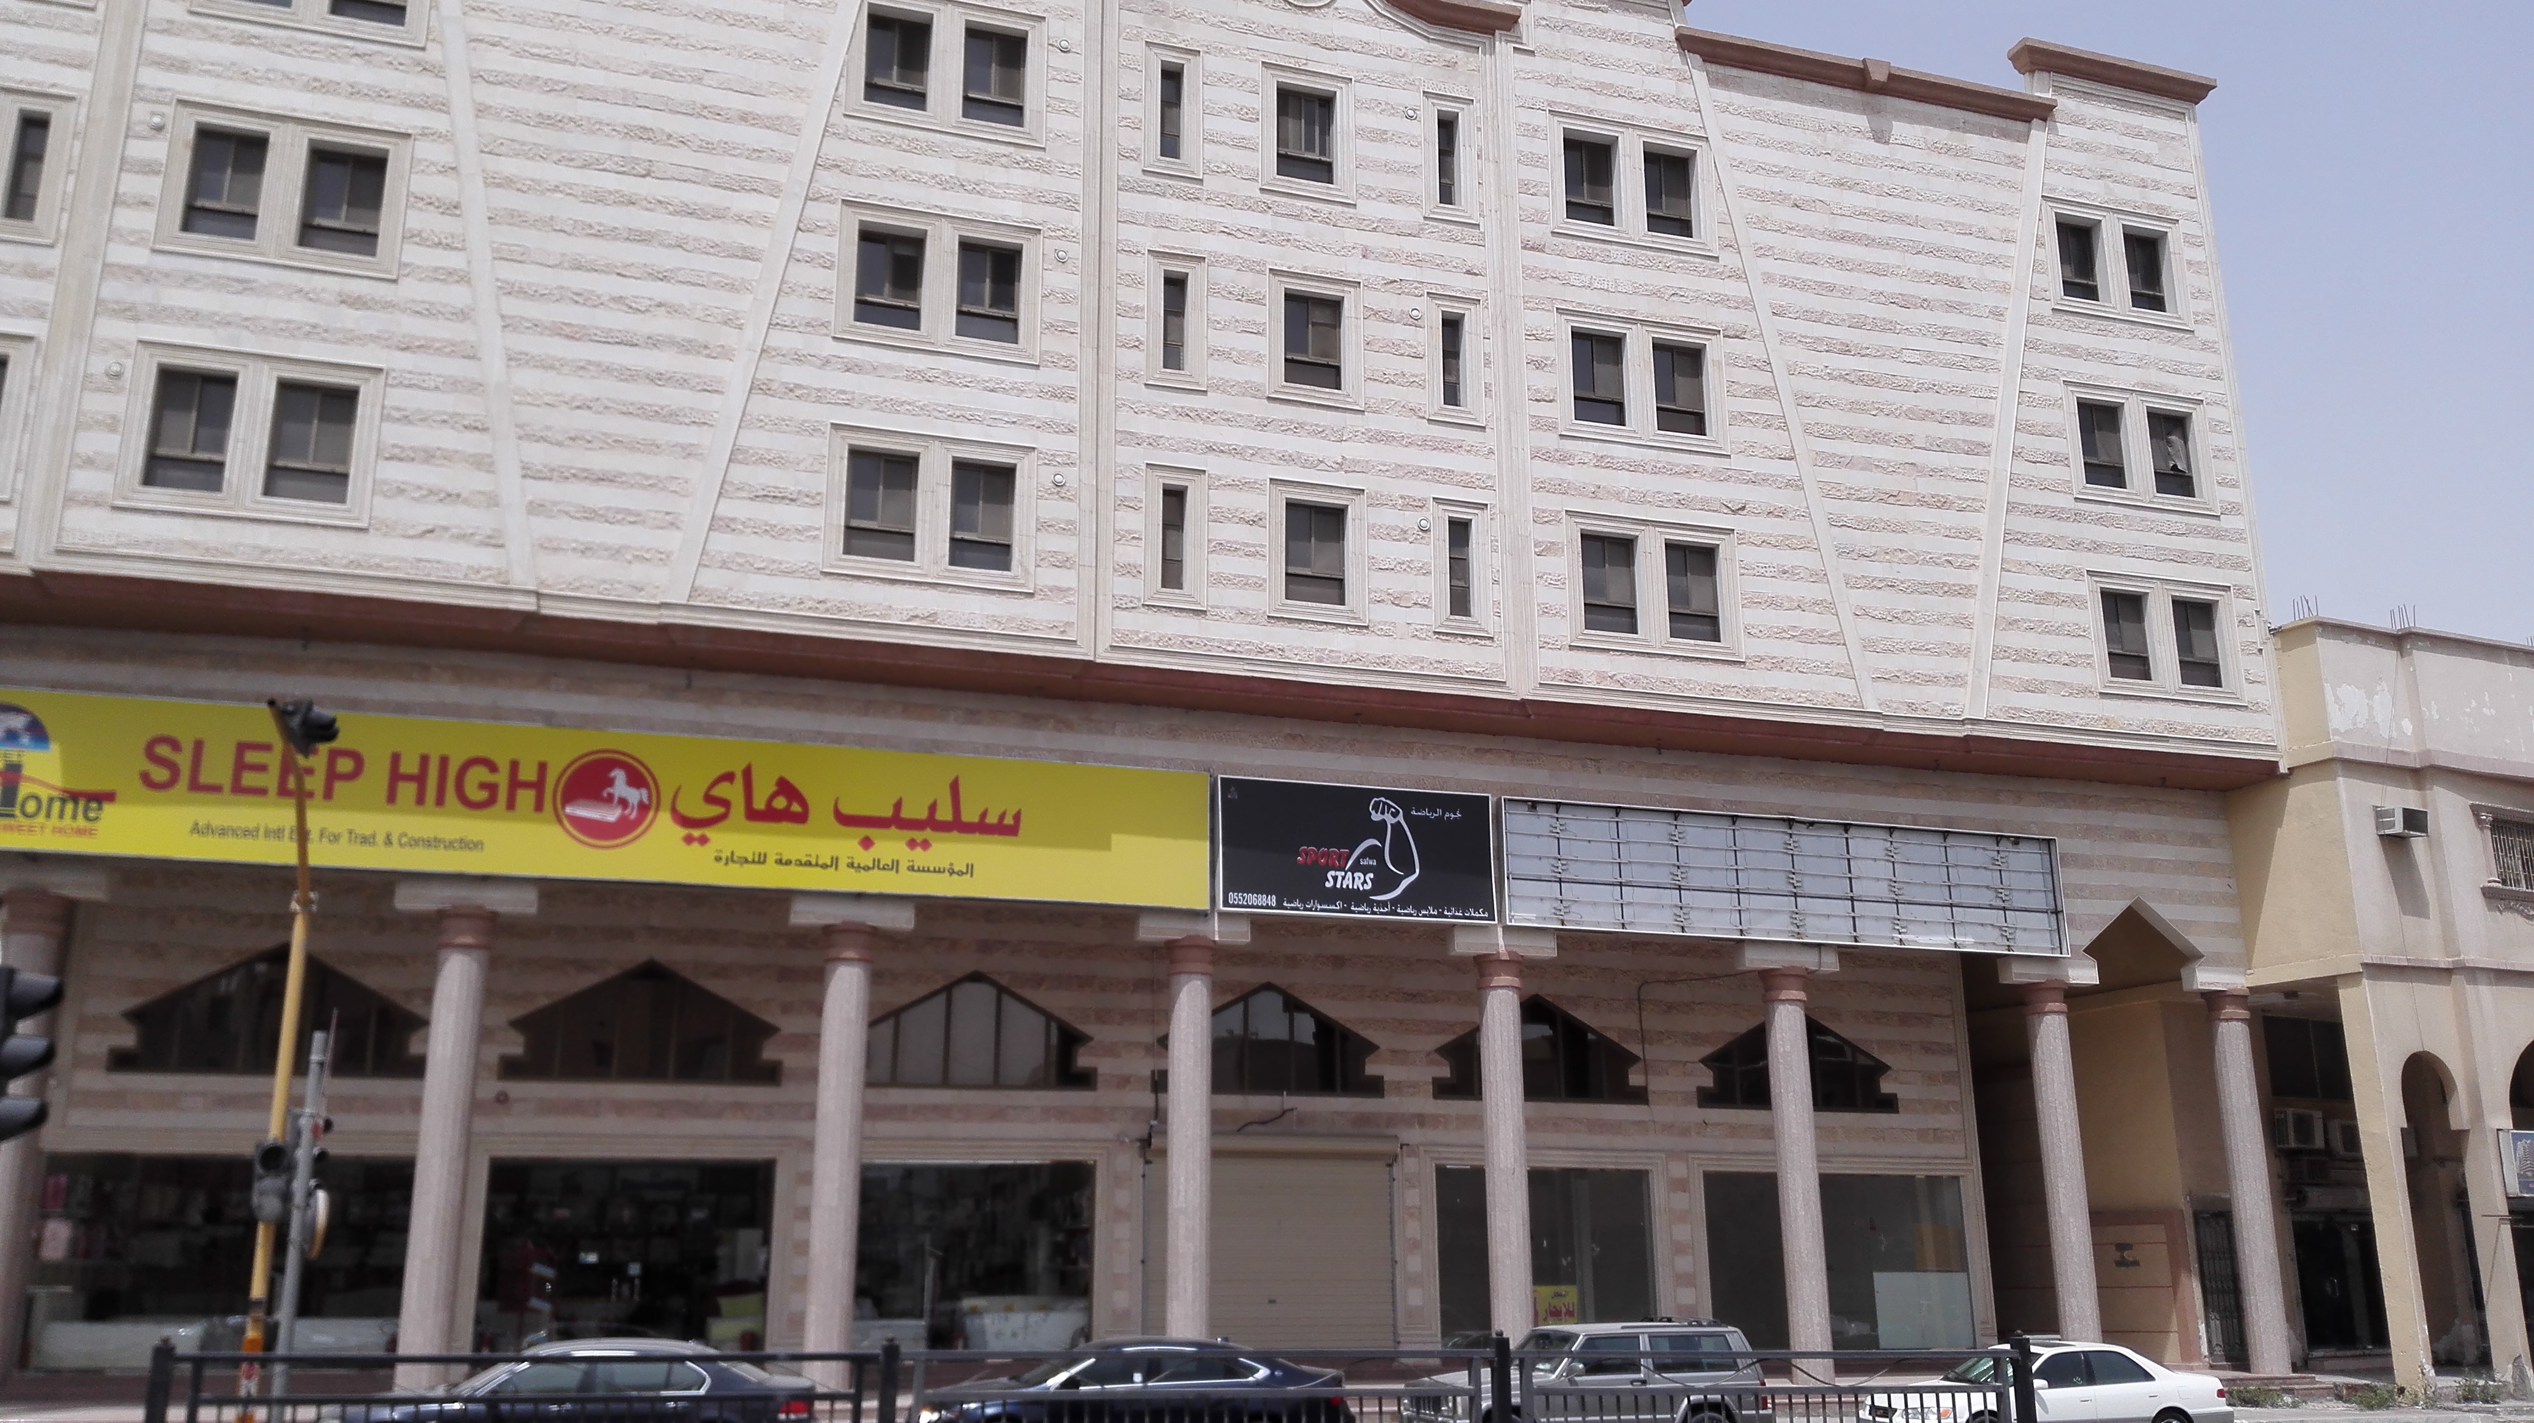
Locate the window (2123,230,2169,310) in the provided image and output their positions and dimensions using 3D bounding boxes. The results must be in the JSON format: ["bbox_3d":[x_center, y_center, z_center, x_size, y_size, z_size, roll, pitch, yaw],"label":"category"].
[{"bbox_3d":[15.786,-7.901,33.975,0.992,1.629,0.140,5,-15,-16],"label":"window"}]

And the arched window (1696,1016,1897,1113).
[{"bbox_3d":[9.476,6.275,33.629,4.078,1.708,0.140,5,-15,-16],"label":"arched window"}]

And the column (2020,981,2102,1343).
[{"bbox_3d":[13.035,7.583,30.681,0.700,6.192,0.700,5,-15,-16],"label":"column"}]

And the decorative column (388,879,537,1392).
[{"bbox_3d":[-9.979,5.117,22.839,1.550,6.000,0.650,4,-16,-17],"label":"decorative column"}]

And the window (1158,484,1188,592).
[{"bbox_3d":[-1.365,-2.476,26.837,0.380,1.568,0.150,5,-15,-17],"label":"window"}]

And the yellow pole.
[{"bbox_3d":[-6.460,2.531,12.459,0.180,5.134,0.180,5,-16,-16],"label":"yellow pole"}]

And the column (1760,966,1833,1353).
[{"bbox_3d":[8.315,7.172,29.320,0.700,6.262,0.700,5,-15,-16],"label":"column"}]

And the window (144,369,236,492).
[{"bbox_3d":[-13.529,-3.497,23.709,0.910,1.627,0.140,5,-15,-16],"label":"window"}]

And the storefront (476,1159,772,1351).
[{"bbox_3d":[-9.126,7.893,26.927,3.922,2.845,0.150,4,-15,-17],"label":"storefront"}]

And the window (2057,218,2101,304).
[{"bbox_3d":[14.027,-7.774,32.295,0.920,1.610,0.150,4,-16,-17],"label":"window"}]

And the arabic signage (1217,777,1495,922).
[{"bbox_3d":[1.325,1.991,26.804,4.160,1.900,0.200,4,-16,-17],"label":"arabic signage"}]

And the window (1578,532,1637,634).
[{"bbox_3d":[5.209,-1.945,28.791,0.956,1.593,0.150,5,-15,-17],"label":"window"}]

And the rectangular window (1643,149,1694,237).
[{"bbox_3d":[6.605,-8.516,30.967,0.980,1.592,0.150,5,-15,-17],"label":"rectangular window"}]

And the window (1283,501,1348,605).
[{"bbox_3d":[0.678,-2.315,27.445,0.931,1.568,0.150,5,-15,-17],"label":"window"}]

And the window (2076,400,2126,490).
[{"bbox_3d":[14.354,-4.588,32.399,0.980,1.593,0.150,5,-15,-17],"label":"window"}]

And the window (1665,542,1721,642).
[{"bbox_3d":[6.530,-1.794,28.697,0.916,1.566,0.180,5,-16,-16],"label":"window"}]

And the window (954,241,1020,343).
[{"bbox_3d":[-4.003,-6.001,26.926,0.931,1.568,0.150,5,-15,-17],"label":"window"}]

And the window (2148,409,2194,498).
[{"bbox_3d":[15.395,-4.369,31.828,0.920,1.560,0.150,4,-16,-17],"label":"window"}]

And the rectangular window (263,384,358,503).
[{"bbox_3d":[-11.831,-3.334,23.331,0.931,1.523,0.150,4,-15,-17],"label":"rectangular window"}]

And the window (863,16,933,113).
[{"bbox_3d":[-5.319,-9.323,27.099,0.901,1.413,0.180,5,-16,-16],"label":"window"}]

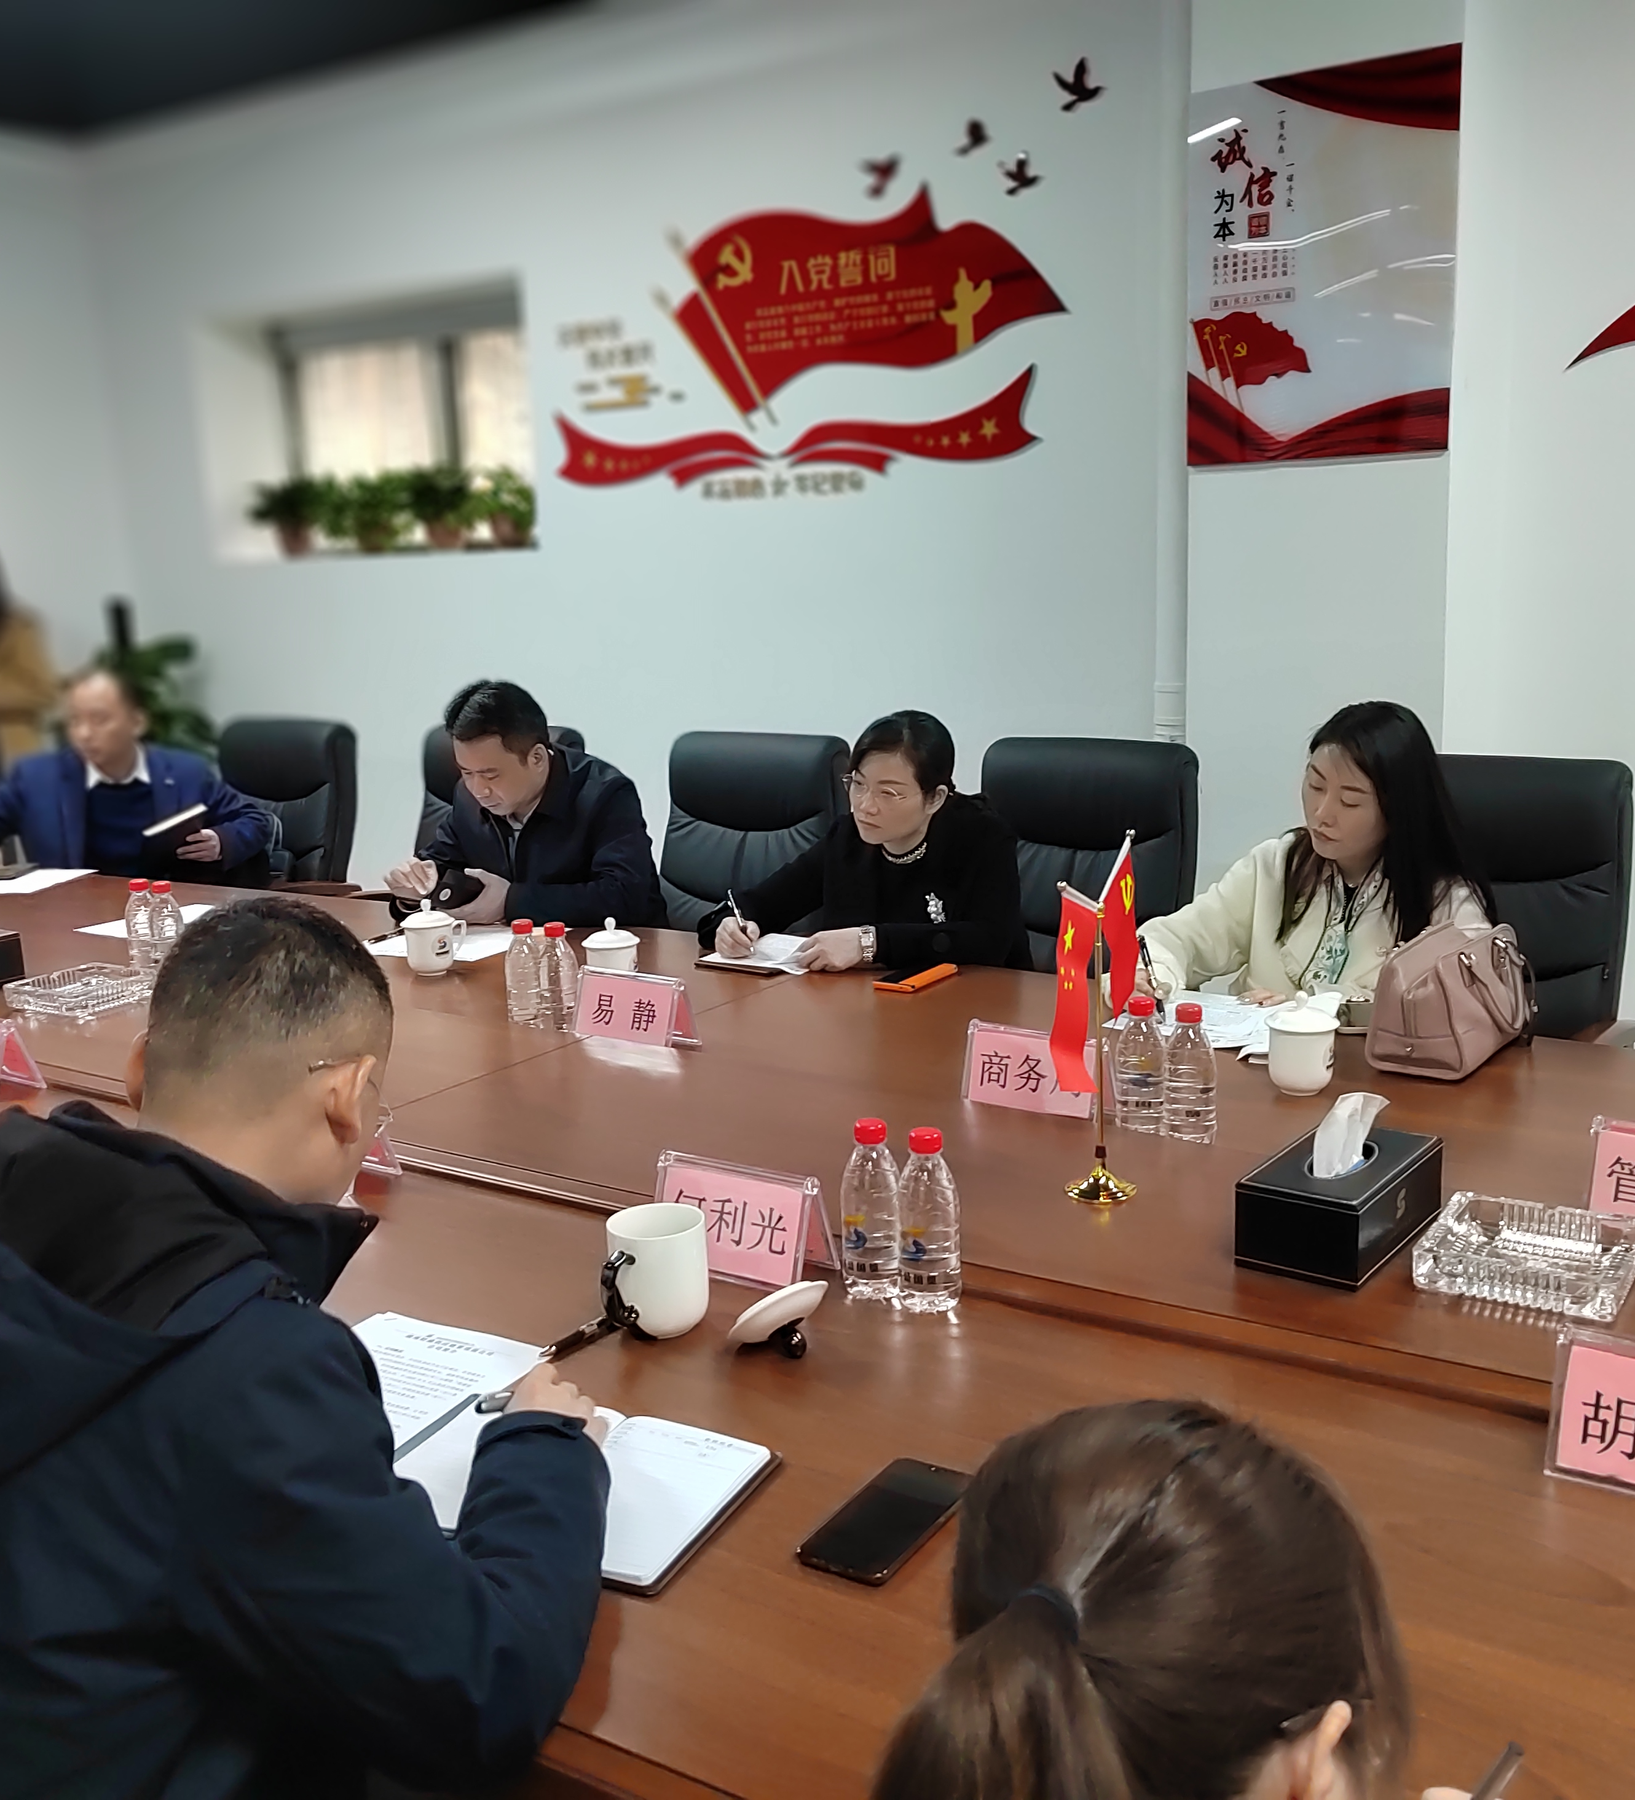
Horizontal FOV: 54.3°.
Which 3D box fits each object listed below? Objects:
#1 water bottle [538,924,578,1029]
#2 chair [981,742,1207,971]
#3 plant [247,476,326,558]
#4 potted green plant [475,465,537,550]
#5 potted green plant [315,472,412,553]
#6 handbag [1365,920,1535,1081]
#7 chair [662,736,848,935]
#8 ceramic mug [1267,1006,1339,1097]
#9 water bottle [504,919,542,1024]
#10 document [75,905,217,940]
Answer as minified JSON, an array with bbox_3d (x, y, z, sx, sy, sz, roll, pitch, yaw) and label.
[{"bbox_3d":[-0.413,0.125,2.539,0.061,0.175,0.061,-2,12,0],"label":"water bottle"},{"bbox_3d":[0.489,0.235,3.500,0.600,1.121,0.670,4,12,29],"label":"chair"},{"bbox_3d":[-1.966,-1.415,5.897,0.275,0.295,0.267,5,14,30],"label":"plant"},{"bbox_3d":[-1.001,-1.263,5.127,0.200,0.265,0.200,-2,10,0],"label":"potted green plant"},{"bbox_3d":[-1.519,-1.297,5.327,0.300,0.272,0.280,5,13,30],"label":"potted green plant"},{"bbox_3d":[0.907,0.128,2.263,0.145,0.187,0.260,9,16,42],"label":"handbag"},{"bbox_3d":[-0.274,0.183,3.902,0.600,1.128,0.670,4,12,29],"label":"chair"},{"bbox_3d":[0.657,0.191,2.147,0.114,0.130,0.096,-13,16,-41],"label":"ceramic mug"},{"bbox_3d":[-0.509,0.125,2.729,0.062,0.177,0.062,-2,10,0],"label":"water bottle"},{"bbox_3d":[-1.574,0.051,3.811,0.210,0.005,0.300,4,12,30],"label":"document"}]

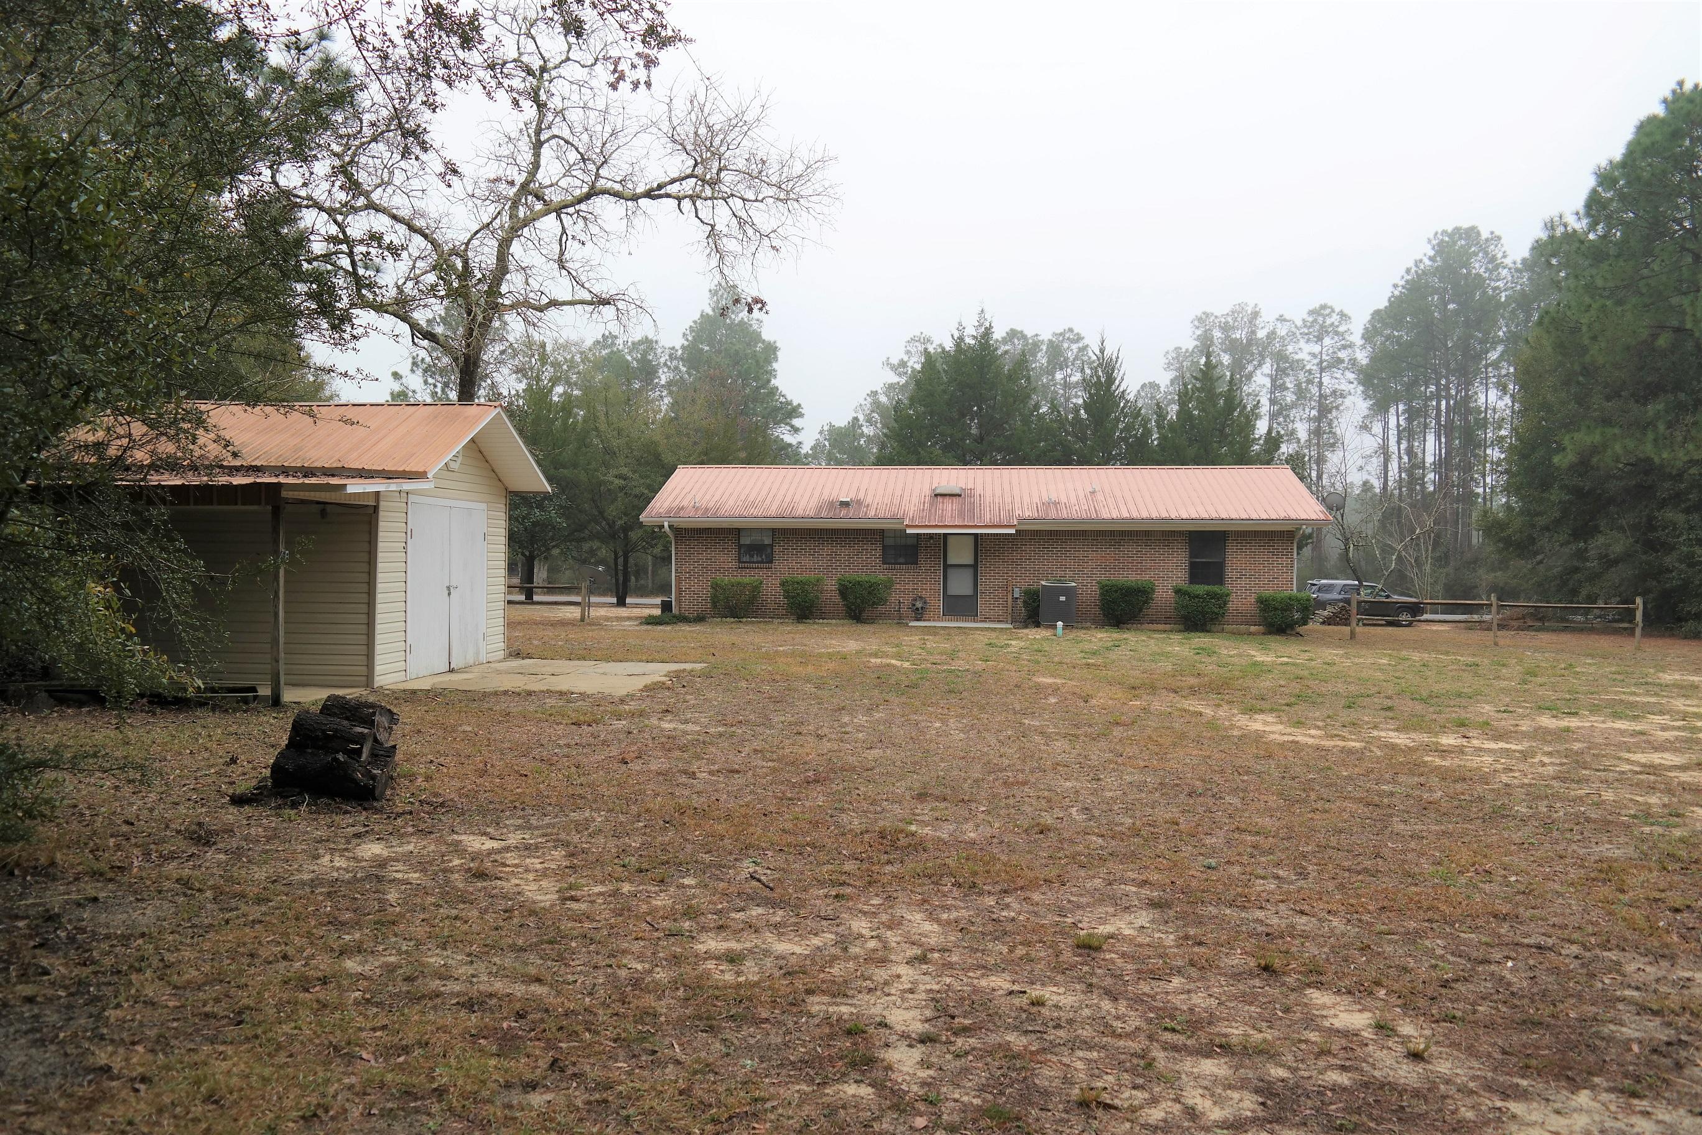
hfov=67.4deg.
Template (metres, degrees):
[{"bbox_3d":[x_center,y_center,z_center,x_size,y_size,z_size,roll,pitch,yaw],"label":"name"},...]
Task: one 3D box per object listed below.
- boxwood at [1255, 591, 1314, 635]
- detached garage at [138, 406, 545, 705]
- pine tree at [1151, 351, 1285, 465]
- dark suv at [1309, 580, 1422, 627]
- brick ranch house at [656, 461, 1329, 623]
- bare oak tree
[{"bbox_3d":[9.930,1.050,29.200,1.330,0.980,1.200,0,1,5],"label":"boxwood"},{"bbox_3d":[-6.945,-0.362,15.170,4.950,3.400,6.100,0,1,5],"label":"detached garage"},{"bbox_3d":[14.900,-3.200,52.000,5.800,11.200,5.800,0,1,5],"label":"pine tree"},{"bbox_3d":[20.500,1.450,51.000,4.820,1.820,1.920,0,1,4],"label":"dark suv"},{"bbox_3d":[3.371,-0.680,34.130,16.300,4.100,8.400,0,1,5],"label":"brick ranch house"},{"bbox_3d":[-5.600,-5.200,25.000,10.600,13.600,10.200,0,1,5],"label":"bare oak tree"}]

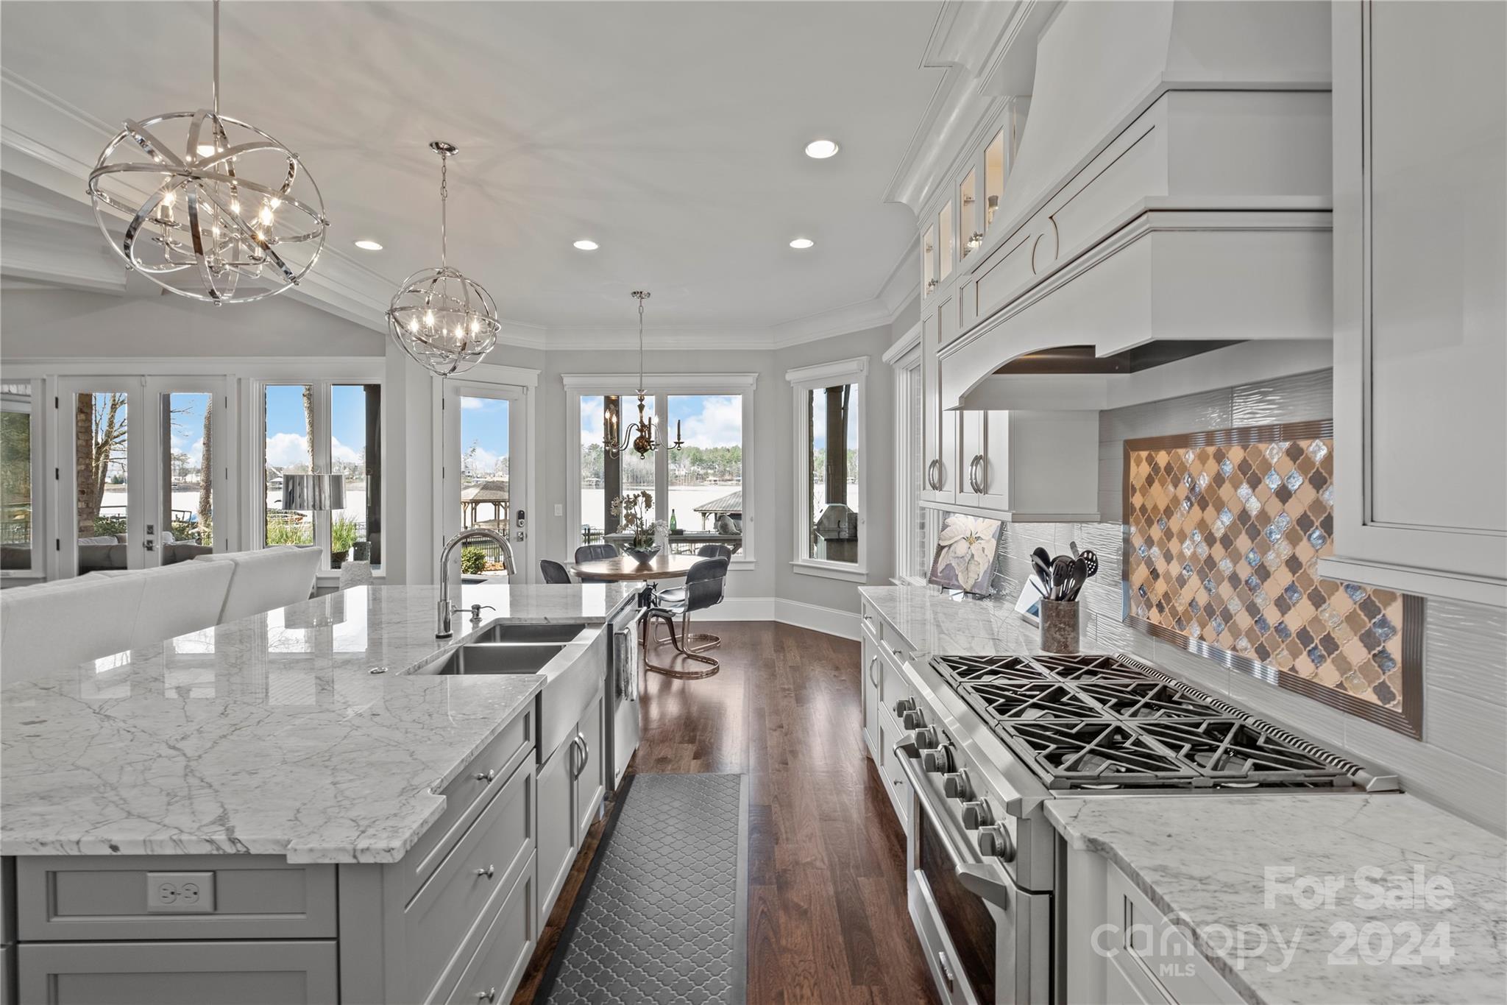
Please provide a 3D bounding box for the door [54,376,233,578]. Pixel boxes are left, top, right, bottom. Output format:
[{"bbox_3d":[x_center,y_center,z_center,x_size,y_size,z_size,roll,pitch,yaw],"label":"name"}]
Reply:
[{"bbox_3d":[-5.676,0.051,5.850,1.640,2.460,0.100,0,1,0],"label":"door"}]

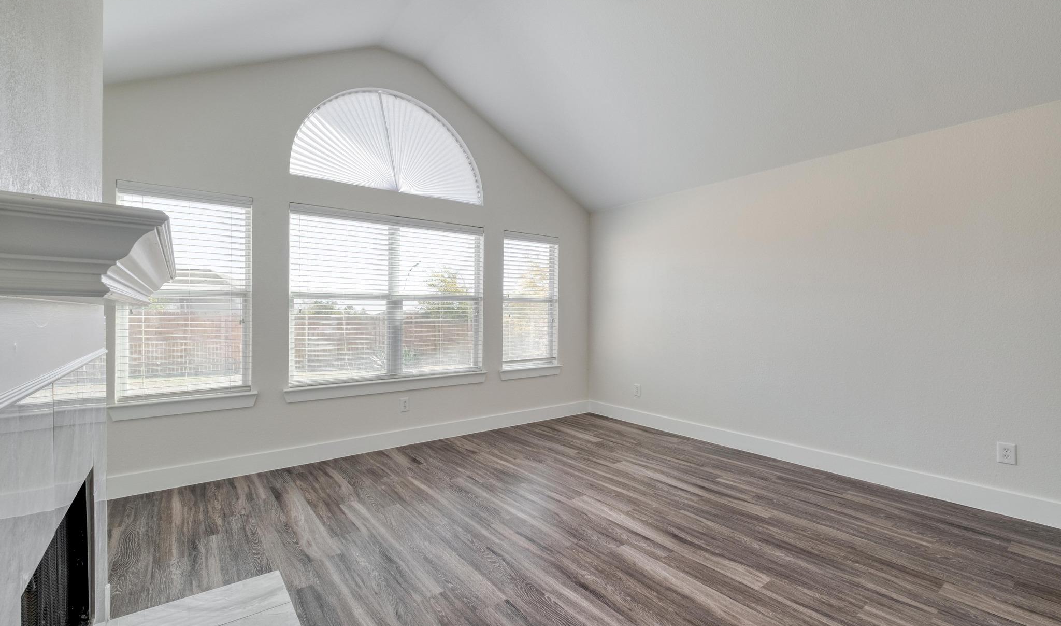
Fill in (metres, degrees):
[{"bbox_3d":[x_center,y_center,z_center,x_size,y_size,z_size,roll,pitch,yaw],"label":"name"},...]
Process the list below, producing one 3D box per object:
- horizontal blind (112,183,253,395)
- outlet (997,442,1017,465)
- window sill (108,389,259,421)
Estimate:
[{"bbox_3d":[-2.478,-0.142,3.209,0.765,1.479,0.090,0,0,-37],"label":"horizontal blind"},{"bbox_3d":[2.937,0.867,2.723,0.010,0.126,0.081,0,0,-37],"label":"outlet"},{"bbox_3d":[-2.463,0.656,3.184,0.844,0.117,0.105,0,0,-37],"label":"window sill"}]

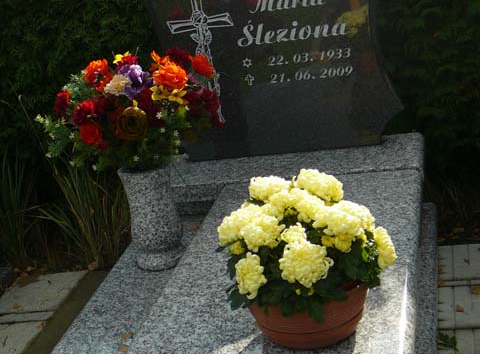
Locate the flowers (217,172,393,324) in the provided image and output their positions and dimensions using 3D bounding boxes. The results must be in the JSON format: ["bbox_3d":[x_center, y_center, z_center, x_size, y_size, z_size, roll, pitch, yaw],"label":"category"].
[{"bbox_3d":[0.138,0.137,1.897,0.370,0.285,0.360,-5,19,14],"label":"flowers"}]

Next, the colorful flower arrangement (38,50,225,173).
[{"bbox_3d":[-0.328,-0.200,2.690,0.535,0.345,0.410,-5,19,14],"label":"colorful flower arrangement"}]

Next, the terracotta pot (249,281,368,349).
[{"bbox_3d":[0.148,0.269,1.944,0.272,0.118,0.272,-5,19,14],"label":"terracotta pot"}]

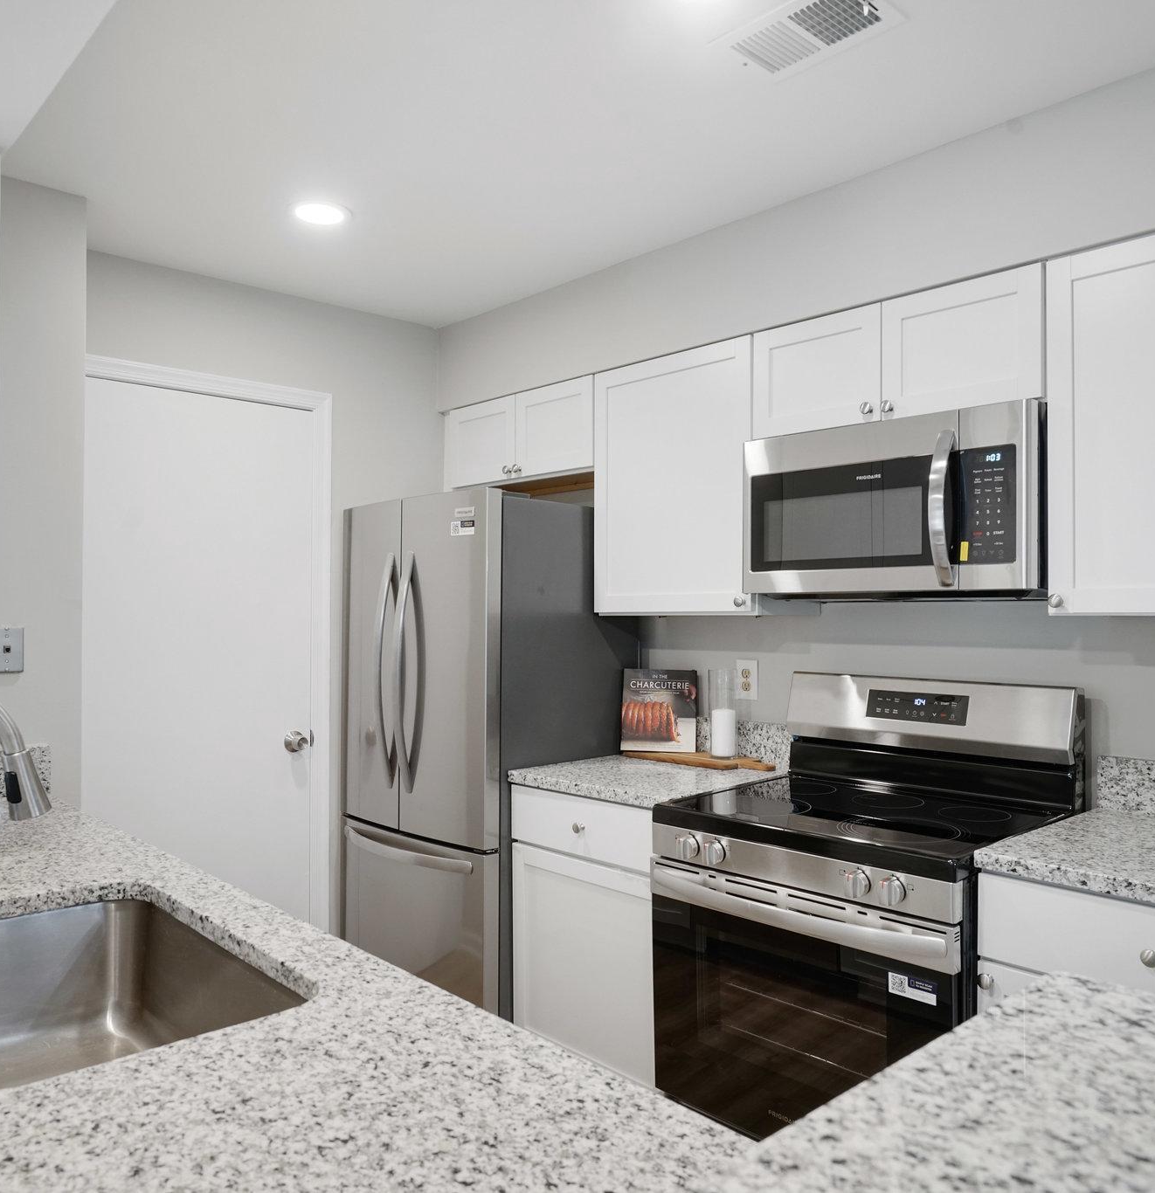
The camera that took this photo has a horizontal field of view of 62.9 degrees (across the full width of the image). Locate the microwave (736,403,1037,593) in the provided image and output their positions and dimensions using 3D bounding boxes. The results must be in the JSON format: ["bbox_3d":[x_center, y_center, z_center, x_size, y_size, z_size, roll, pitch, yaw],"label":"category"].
[{"bbox_3d":[0.833,-0.206,2.376,0.375,0.418,0.751,1,-2,-43],"label":"microwave"}]

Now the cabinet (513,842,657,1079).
[{"bbox_3d":[0.259,1.013,2.767,0.630,0.697,0.605,1,-2,-43],"label":"cabinet"}]

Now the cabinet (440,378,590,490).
[{"bbox_3d":[-0.106,-0.547,3.421,0.319,0.288,0.809,1,-2,-43],"label":"cabinet"}]

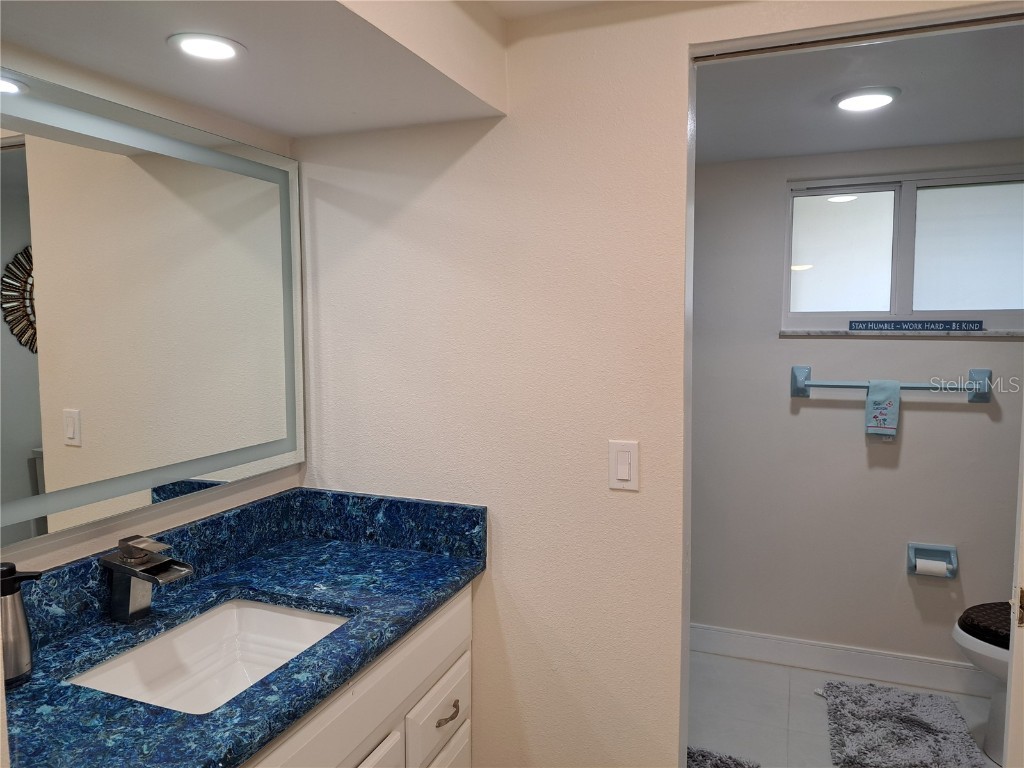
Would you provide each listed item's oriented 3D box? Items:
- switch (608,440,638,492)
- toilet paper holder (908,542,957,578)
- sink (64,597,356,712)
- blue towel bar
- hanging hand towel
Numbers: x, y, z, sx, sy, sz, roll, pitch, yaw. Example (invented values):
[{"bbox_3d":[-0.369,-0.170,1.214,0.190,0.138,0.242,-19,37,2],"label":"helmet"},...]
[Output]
[{"bbox_3d":[0.257,0.189,1.641,0.071,0.114,0.010,2,5,22],"label":"switch"},{"bbox_3d":[1.633,0.685,2.768,0.160,0.120,0.076,2,5,22],"label":"toilet paper holder"},{"bbox_3d":[-0.547,0.587,1.352,0.370,0.160,0.480,2,5,22],"label":"sink"},{"bbox_3d":[1.468,0.004,2.770,0.700,0.128,0.084,2,5,22],"label":"blue towel bar"},{"bbox_3d":[1.446,0.100,2.771,0.112,0.220,0.050,2,5,22],"label":"hanging hand towel"}]

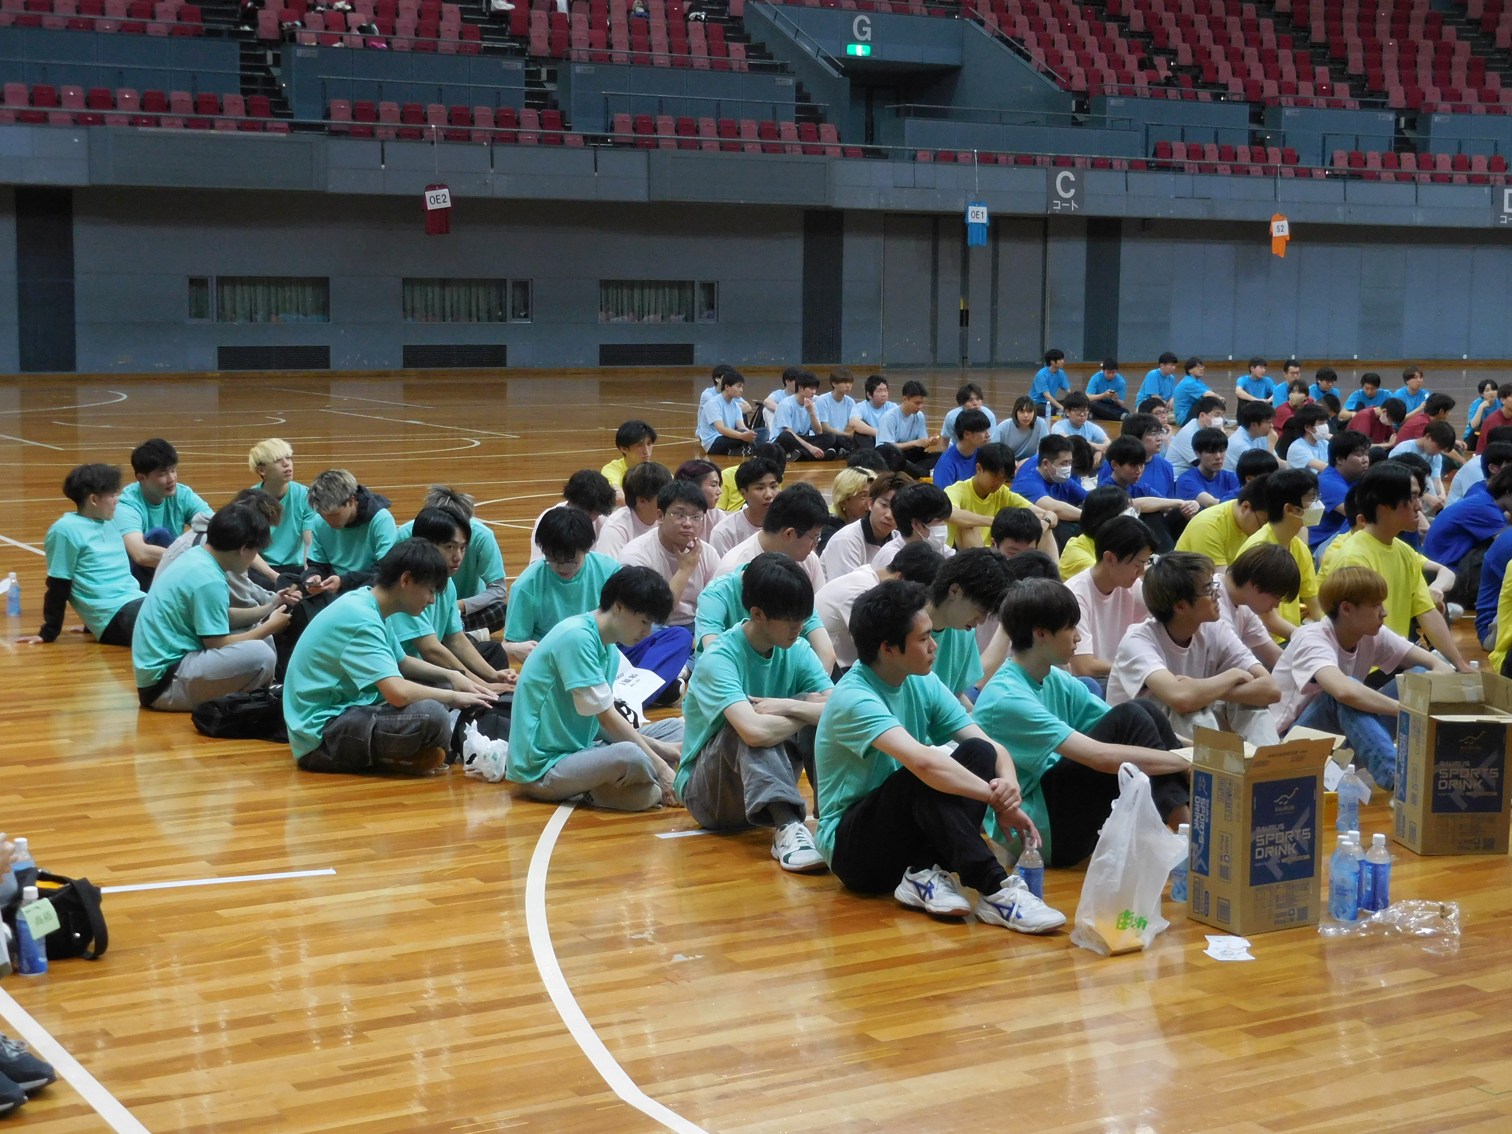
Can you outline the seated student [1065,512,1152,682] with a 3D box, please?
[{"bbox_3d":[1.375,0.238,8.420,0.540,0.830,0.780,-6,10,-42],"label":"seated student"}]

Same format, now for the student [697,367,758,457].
[{"bbox_3d":[-0.174,-1.508,22.215,0.720,0.810,0.580,6,9,38],"label":"student"}]

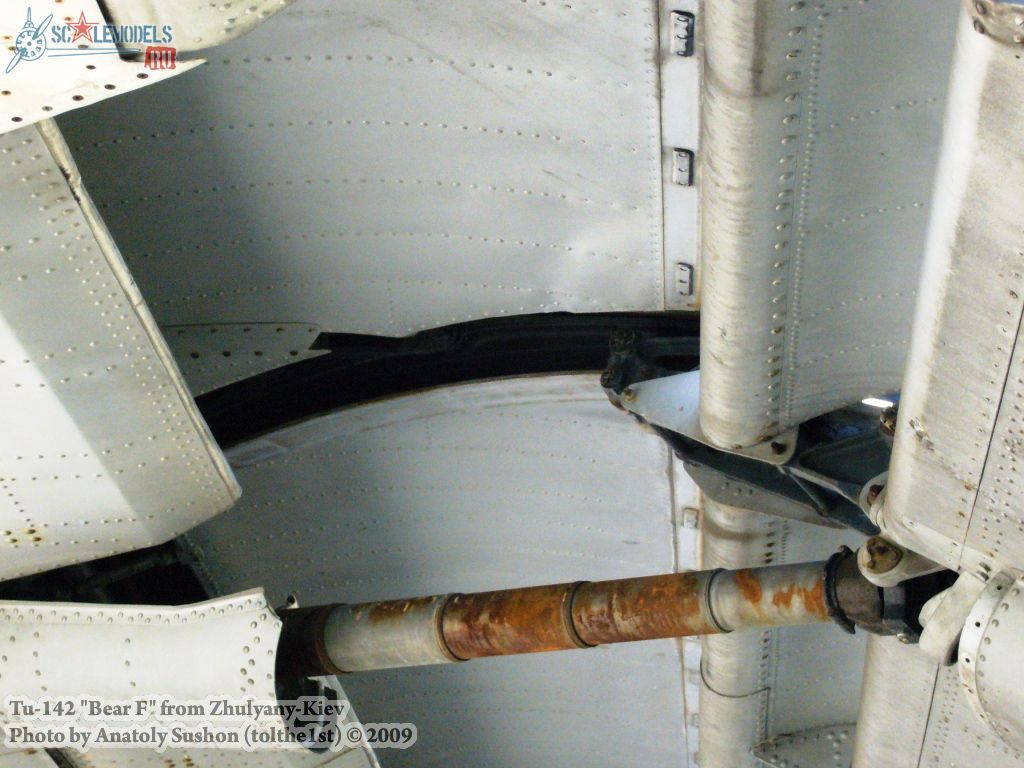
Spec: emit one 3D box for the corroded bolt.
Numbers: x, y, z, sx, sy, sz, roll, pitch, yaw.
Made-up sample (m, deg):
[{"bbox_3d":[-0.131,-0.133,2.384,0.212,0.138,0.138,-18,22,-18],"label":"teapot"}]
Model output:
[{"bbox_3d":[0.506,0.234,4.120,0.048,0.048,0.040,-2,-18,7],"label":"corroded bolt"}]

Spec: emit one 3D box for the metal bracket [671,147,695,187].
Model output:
[{"bbox_3d":[0.245,-0.311,4.320,0.030,0.014,0.115,8,-17,6],"label":"metal bracket"}]

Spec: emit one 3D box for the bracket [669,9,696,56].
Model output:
[{"bbox_3d":[0.221,-0.453,3.900,0.030,0.014,0.115,8,-17,6],"label":"bracket"}]

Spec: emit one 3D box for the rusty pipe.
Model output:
[{"bbox_3d":[0.066,0.349,4.500,1.100,0.109,0.109,-9,-21,36],"label":"rusty pipe"}]

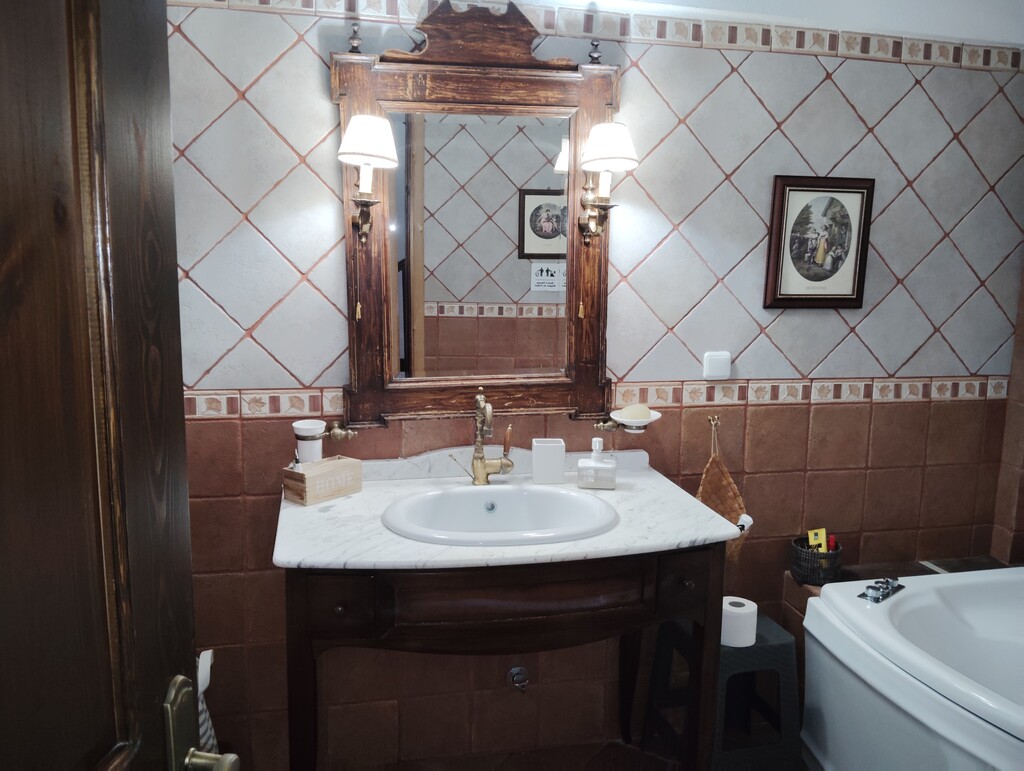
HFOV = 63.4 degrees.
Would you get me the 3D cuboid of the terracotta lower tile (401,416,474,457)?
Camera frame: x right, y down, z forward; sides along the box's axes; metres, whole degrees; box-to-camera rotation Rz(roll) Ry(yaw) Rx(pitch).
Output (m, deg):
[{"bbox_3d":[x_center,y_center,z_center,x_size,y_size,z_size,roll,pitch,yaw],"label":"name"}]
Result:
[{"bbox_3d":[-0.202,0.174,2.235,0.198,0.198,0.011,-1,8,-12],"label":"terracotta lower tile"}]

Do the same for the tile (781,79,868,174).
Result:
[{"bbox_3d":[0.882,-0.724,2.344,0.198,0.198,0.011,45,-3,-15],"label":"tile"}]

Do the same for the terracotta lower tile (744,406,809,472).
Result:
[{"bbox_3d":[0.784,0.156,2.453,0.198,0.198,0.011,-1,8,-12],"label":"terracotta lower tile"}]

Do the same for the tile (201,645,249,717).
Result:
[{"bbox_3d":[-0.802,0.784,2.192,0.198,0.198,0.011,-1,8,-12],"label":"tile"}]

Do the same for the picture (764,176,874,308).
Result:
[{"bbox_3d":[0.867,-0.401,2.346,0.314,0.366,0.024,-1,8,-12],"label":"picture"}]

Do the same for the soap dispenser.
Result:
[{"bbox_3d":[0.224,0.200,2.175,0.094,0.127,0.080,1,9,1],"label":"soap dispenser"}]

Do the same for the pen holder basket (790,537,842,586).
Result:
[{"bbox_3d":[0.914,0.532,2.492,0.150,0.107,0.150,-1,9,-12],"label":"pen holder basket"}]

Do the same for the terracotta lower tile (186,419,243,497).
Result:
[{"bbox_3d":[-0.785,0.184,2.085,0.195,0.200,0.014,-1,8,-12],"label":"terracotta lower tile"}]

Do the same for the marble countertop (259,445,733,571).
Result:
[{"bbox_3d":[-0.035,0.259,1.940,1.000,0.114,0.610,-1,8,-12],"label":"marble countertop"}]

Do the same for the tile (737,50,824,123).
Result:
[{"bbox_3d":[0.744,-0.863,2.292,0.198,0.198,0.011,45,-3,-15],"label":"tile"}]

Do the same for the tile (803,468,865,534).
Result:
[{"bbox_3d":[0.987,0.355,2.541,0.200,0.198,0.010,-1,9,-12],"label":"tile"}]

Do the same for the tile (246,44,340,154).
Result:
[{"bbox_3d":[-0.521,-0.709,2.062,0.200,0.200,0.012,-45,15,-2],"label":"tile"}]

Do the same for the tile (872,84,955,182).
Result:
[{"bbox_3d":[1.173,-0.736,2.427,0.200,0.200,0.012,-45,15,-2],"label":"tile"}]

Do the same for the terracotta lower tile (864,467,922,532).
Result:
[{"bbox_3d":[1.194,0.357,2.609,0.200,0.200,0.012,-1,9,-12],"label":"terracotta lower tile"}]

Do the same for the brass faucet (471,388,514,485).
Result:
[{"bbox_3d":[-0.038,0.141,2.159,0.111,0.255,0.140,-1,9,-12],"label":"brass faucet"}]

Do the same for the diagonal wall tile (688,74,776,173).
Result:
[{"bbox_3d":[0.601,-0.718,2.279,0.200,0.200,0.010,-45,15,-2],"label":"diagonal wall tile"}]

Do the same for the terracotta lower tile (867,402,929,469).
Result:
[{"bbox_3d":[1.164,0.149,2.513,0.197,0.200,0.014,-1,8,-12],"label":"terracotta lower tile"}]

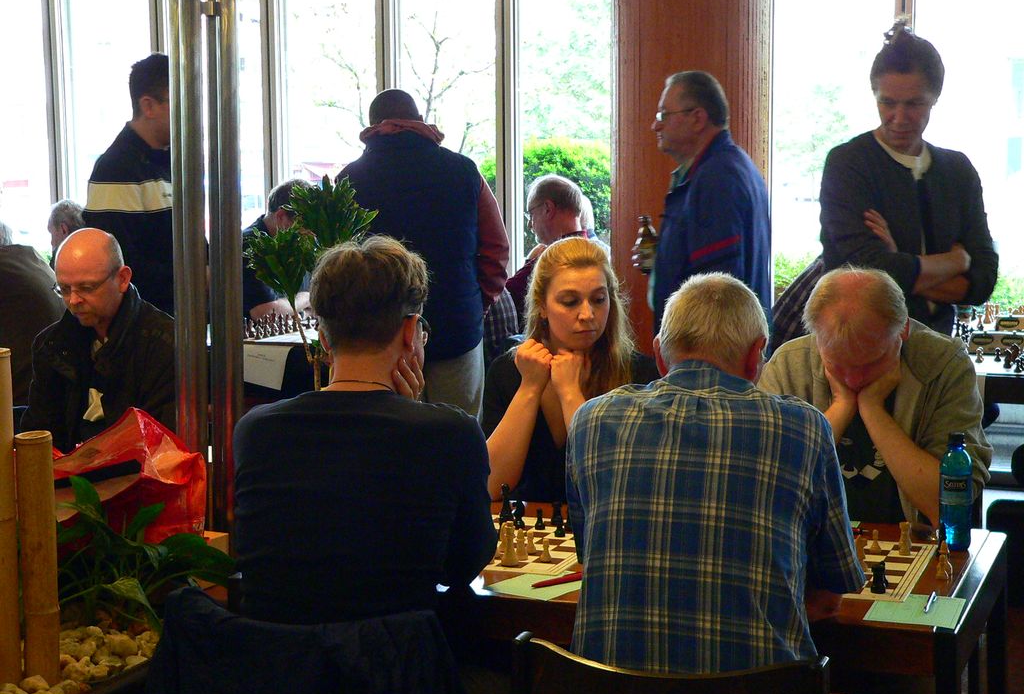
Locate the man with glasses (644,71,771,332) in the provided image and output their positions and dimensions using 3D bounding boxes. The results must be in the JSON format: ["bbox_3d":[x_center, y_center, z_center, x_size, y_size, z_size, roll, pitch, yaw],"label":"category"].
[{"bbox_3d":[0.591,0.047,5.848,0.400,1.728,0.520,-2,7,-6],"label":"man with glasses"}]

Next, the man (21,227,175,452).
[{"bbox_3d":[-0.997,0.362,4.828,0.520,1.280,0.720,2,7,20],"label":"man"}]

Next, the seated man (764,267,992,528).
[{"bbox_3d":[0.754,0.446,4.145,0.530,1.250,0.680,2,7,19],"label":"seated man"}]

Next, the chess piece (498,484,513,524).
[{"bbox_3d":[-0.014,0.336,4.252,0.033,0.085,0.033,-1,7,0],"label":"chess piece"}]

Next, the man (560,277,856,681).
[{"bbox_3d":[0.328,0.546,3.086,0.520,1.310,0.730,2,7,19],"label":"man"}]

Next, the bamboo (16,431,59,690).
[{"bbox_3d":[-0.811,0.364,3.345,0.062,0.433,0.062,-1,7,0],"label":"bamboo"}]

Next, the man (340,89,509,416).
[{"bbox_3d":[-0.267,0.017,6.148,0.530,1.637,0.360,0,7,1],"label":"man"}]

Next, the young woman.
[{"bbox_3d":[0.143,0.405,4.550,0.470,1.338,0.660,1,7,16],"label":"young woman"}]

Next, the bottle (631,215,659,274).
[{"bbox_3d":[0.412,-0.308,5.875,0.063,0.178,0.063,-5,7,1],"label":"bottle"}]

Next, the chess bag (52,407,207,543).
[{"bbox_3d":[-0.802,0.286,4.061,0.330,0.290,0.200,-5,8,-30],"label":"chess bag"}]

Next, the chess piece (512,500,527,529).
[{"bbox_3d":[0.015,0.333,3.886,0.029,0.055,0.026,-3,7,-20],"label":"chess piece"}]

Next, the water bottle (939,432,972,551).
[{"bbox_3d":[0.900,0.291,3.955,0.067,0.239,0.067,0,7,6],"label":"water bottle"}]

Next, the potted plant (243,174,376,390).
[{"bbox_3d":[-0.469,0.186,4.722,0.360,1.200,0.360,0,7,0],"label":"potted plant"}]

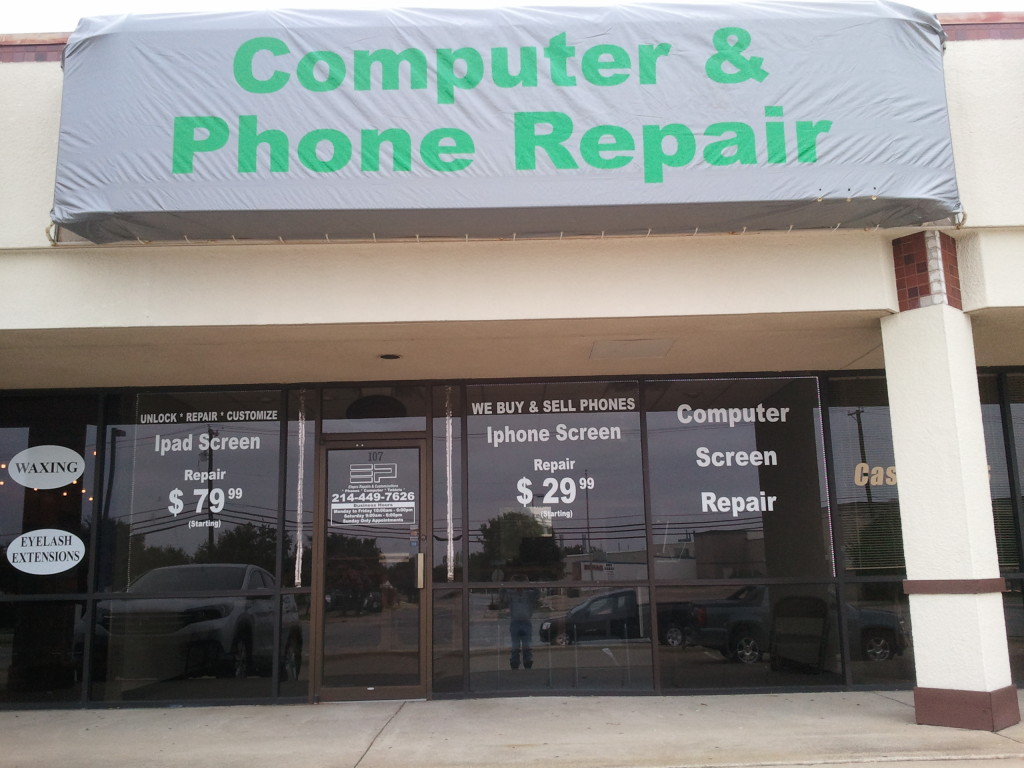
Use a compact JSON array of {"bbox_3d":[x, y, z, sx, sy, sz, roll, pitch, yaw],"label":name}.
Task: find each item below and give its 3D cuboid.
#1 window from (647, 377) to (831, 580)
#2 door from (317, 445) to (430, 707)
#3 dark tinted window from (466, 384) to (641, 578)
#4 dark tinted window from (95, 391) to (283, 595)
[{"bbox_3d":[1.910,0.786,8.460,1.490,1.688,0.060,-1,-11,1],"label":"window"},{"bbox_3d":[-1.165,1.523,8.364,0.917,2.137,0.060,-1,-11,1],"label":"door"},{"bbox_3d":[0.370,0.823,8.479,1.487,1.685,0.060,-1,-11,1],"label":"dark tinted window"},{"bbox_3d":[-2.726,0.896,8.517,1.514,1.692,0.060,-1,-11,1],"label":"dark tinted window"}]

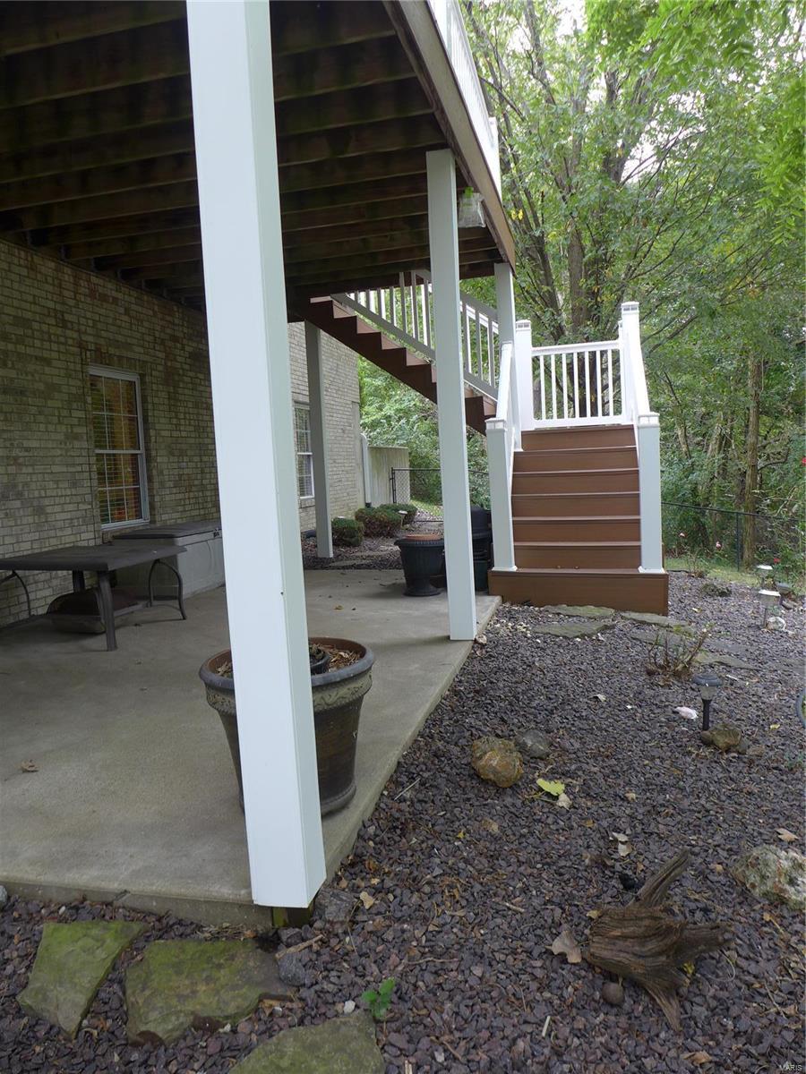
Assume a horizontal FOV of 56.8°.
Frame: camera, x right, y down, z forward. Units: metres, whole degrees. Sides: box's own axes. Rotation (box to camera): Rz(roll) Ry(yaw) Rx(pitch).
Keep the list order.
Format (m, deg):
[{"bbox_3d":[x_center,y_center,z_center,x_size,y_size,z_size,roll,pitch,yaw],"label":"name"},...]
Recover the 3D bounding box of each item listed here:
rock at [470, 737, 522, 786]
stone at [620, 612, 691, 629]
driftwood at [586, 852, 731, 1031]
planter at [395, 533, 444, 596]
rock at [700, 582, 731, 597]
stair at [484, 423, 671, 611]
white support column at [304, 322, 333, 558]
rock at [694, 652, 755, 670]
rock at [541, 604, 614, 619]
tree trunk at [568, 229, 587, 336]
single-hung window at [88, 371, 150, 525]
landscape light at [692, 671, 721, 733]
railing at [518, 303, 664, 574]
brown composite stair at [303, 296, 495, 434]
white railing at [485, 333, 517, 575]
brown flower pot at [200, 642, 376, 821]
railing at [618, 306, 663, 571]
[{"bbox_3d":[0.345,0.827,2.749,0.200,0.150,0.180,-1,6,15],"label":"rock"},{"bbox_3d":[1.864,0.618,5.492,0.490,0.050,0.280,1,7,32],"label":"stone"},{"bbox_3d":[0.625,0.942,1.808,0.325,0.175,0.440,-1,7,15],"label":"driftwood"},{"bbox_3d":[0.153,0.233,6.262,0.420,0.485,0.420,-3,6,0],"label":"planter"},{"bbox_3d":[2.736,0.456,6.517,0.270,0.100,0.200,-1,6,15],"label":"rock"},{"bbox_3d":[1.525,-0.236,6.495,1.330,1.470,1.600,-1,7,15],"label":"stair"},{"bbox_3d":[-0.986,-1.121,8.721,0.150,2.730,0.150,-1,7,15],"label":"white support column"},{"bbox_3d":[1.889,0.749,4.421,0.350,0.050,0.200,2,7,38],"label":"rock"},{"bbox_3d":[1.342,0.581,5.674,0.540,0.050,0.360,-1,6,15],"label":"rock"},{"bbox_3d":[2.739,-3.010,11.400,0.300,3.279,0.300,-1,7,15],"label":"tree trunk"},{"bbox_3d":[-2.777,-0.866,7.274,0.100,1.530,0.860,-1,7,15],"label":"single-hung window"},{"bbox_3d":[1.337,0.729,3.288,0.128,0.266,0.128,-1,7,15],"label":"landscape light"},{"bbox_3d":[1.609,-1.004,6.847,1.260,2.320,2.450,-1,6,15],"label":"railing"},{"bbox_3d":[0.102,-1.864,8.010,2.160,1.620,0.900,-1,7,15],"label":"brown composite stair"},{"bbox_3d":[0.902,-0.775,6.473,0.190,1.990,1.340,-1,6,15],"label":"white railing"},{"bbox_3d":[-0.372,0.644,2.533,0.575,0.474,0.575,-3,6,0],"label":"brown flower pot"},{"bbox_3d":[2.018,-0.960,6.340,0.205,2.265,1.680,-1,7,15],"label":"railing"}]

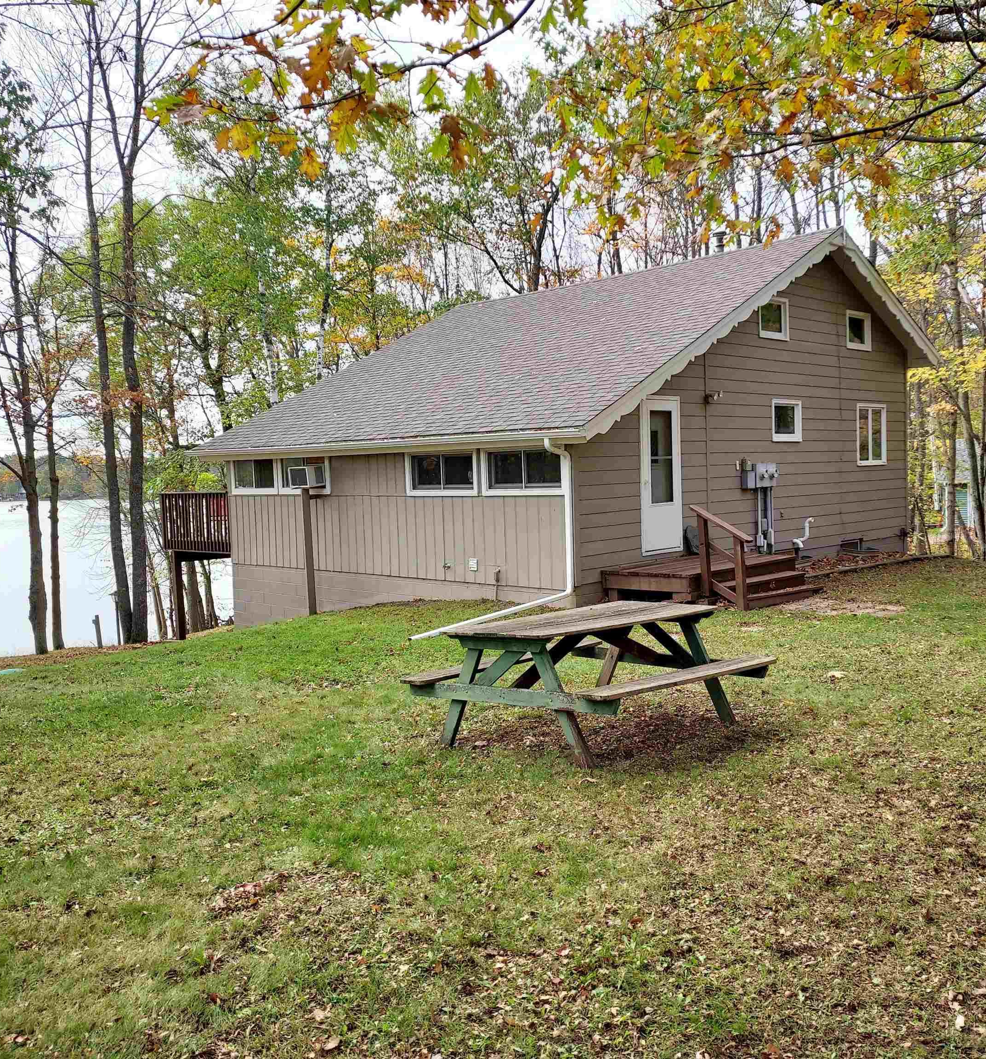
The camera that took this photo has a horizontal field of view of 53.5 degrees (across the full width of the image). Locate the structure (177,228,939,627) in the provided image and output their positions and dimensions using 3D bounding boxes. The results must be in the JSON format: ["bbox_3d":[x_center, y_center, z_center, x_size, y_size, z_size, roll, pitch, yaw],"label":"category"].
[{"bbox_3d":[1.743,-1.759,18.744,9.100,6.650,11.500,2,5,44],"label":"structure"}]

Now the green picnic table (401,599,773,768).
[{"bbox_3d":[0.630,0.940,6.250,1.640,0.735,1.800,-1,2,43],"label":"green picnic table"}]

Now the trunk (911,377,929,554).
[{"bbox_3d":[9.378,-1.393,21.479,0.300,3.800,0.280,-2,4,0],"label":"trunk"}]

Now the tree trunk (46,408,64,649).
[{"bbox_3d":[-8.308,-0.054,18.551,0.250,4.690,0.240,-1,4,0],"label":"tree trunk"}]

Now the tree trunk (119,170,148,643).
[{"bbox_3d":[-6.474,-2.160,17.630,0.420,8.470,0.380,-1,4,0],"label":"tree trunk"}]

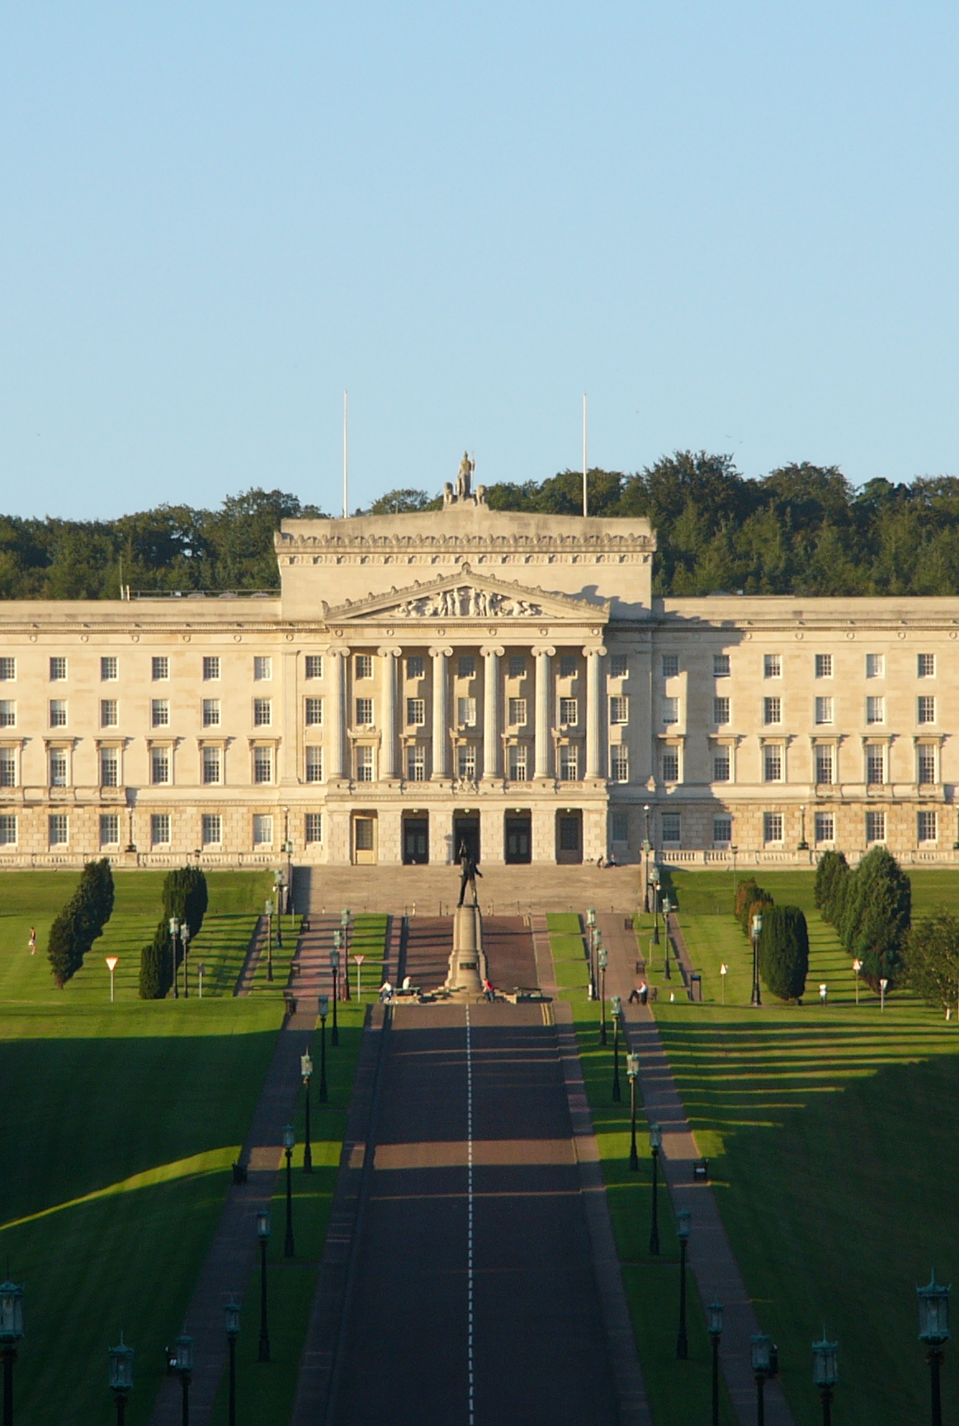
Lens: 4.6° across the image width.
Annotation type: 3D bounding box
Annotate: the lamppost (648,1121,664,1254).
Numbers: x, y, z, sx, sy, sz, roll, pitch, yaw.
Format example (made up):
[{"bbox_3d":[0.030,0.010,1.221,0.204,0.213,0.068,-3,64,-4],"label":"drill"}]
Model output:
[{"bbox_3d":[7.095,19.130,476.000,0.520,5.400,0.520,0,-4,0],"label":"lamppost"}]

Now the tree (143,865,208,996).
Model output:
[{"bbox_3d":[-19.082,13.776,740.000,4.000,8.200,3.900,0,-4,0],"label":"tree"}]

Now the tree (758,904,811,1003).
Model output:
[{"bbox_3d":[17.681,13.895,684.000,3.100,5.700,3.100,0,-1,0],"label":"tree"}]

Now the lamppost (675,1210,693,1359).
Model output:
[{"bbox_3d":[6.961,19.467,402.500,0.500,5.100,0.500,0,-1,0],"label":"lamppost"}]

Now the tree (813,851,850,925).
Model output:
[{"bbox_3d":[24.892,12.499,835.000,2.800,5.600,2.800,0,-4,0],"label":"tree"}]

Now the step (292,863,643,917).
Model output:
[{"bbox_3d":[-0.871,13.017,866.000,25.800,4.100,19.000,0,-1,0],"label":"step"}]

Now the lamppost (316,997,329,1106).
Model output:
[{"bbox_3d":[-7.839,16.872,593.000,0.520,5.400,0.520,0,-4,0],"label":"lamppost"}]

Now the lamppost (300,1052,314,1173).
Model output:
[{"bbox_3d":[-7.539,17.462,518.000,0.500,5.300,0.500,0,-1,0],"label":"lamppost"}]

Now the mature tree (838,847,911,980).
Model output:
[{"bbox_3d":[23.486,12.160,698.000,4.200,8.500,4.200,0,-1,0],"label":"mature tree"}]

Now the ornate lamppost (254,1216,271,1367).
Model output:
[{"bbox_3d":[-7.634,20.321,418.000,0.520,5.400,0.520,0,-4,0],"label":"ornate lamppost"}]

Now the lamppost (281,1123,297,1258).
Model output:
[{"bbox_3d":[-7.652,19.231,476.000,0.520,5.400,0.520,0,-4,0],"label":"lamppost"}]

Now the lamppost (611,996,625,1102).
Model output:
[{"bbox_3d":[6.732,16.396,575.500,0.500,5.100,0.500,0,-1,0],"label":"lamppost"}]

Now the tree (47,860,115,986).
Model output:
[{"bbox_3d":[-25.262,13.266,748.000,4.200,7.900,4.000,0,-4,0],"label":"tree"}]

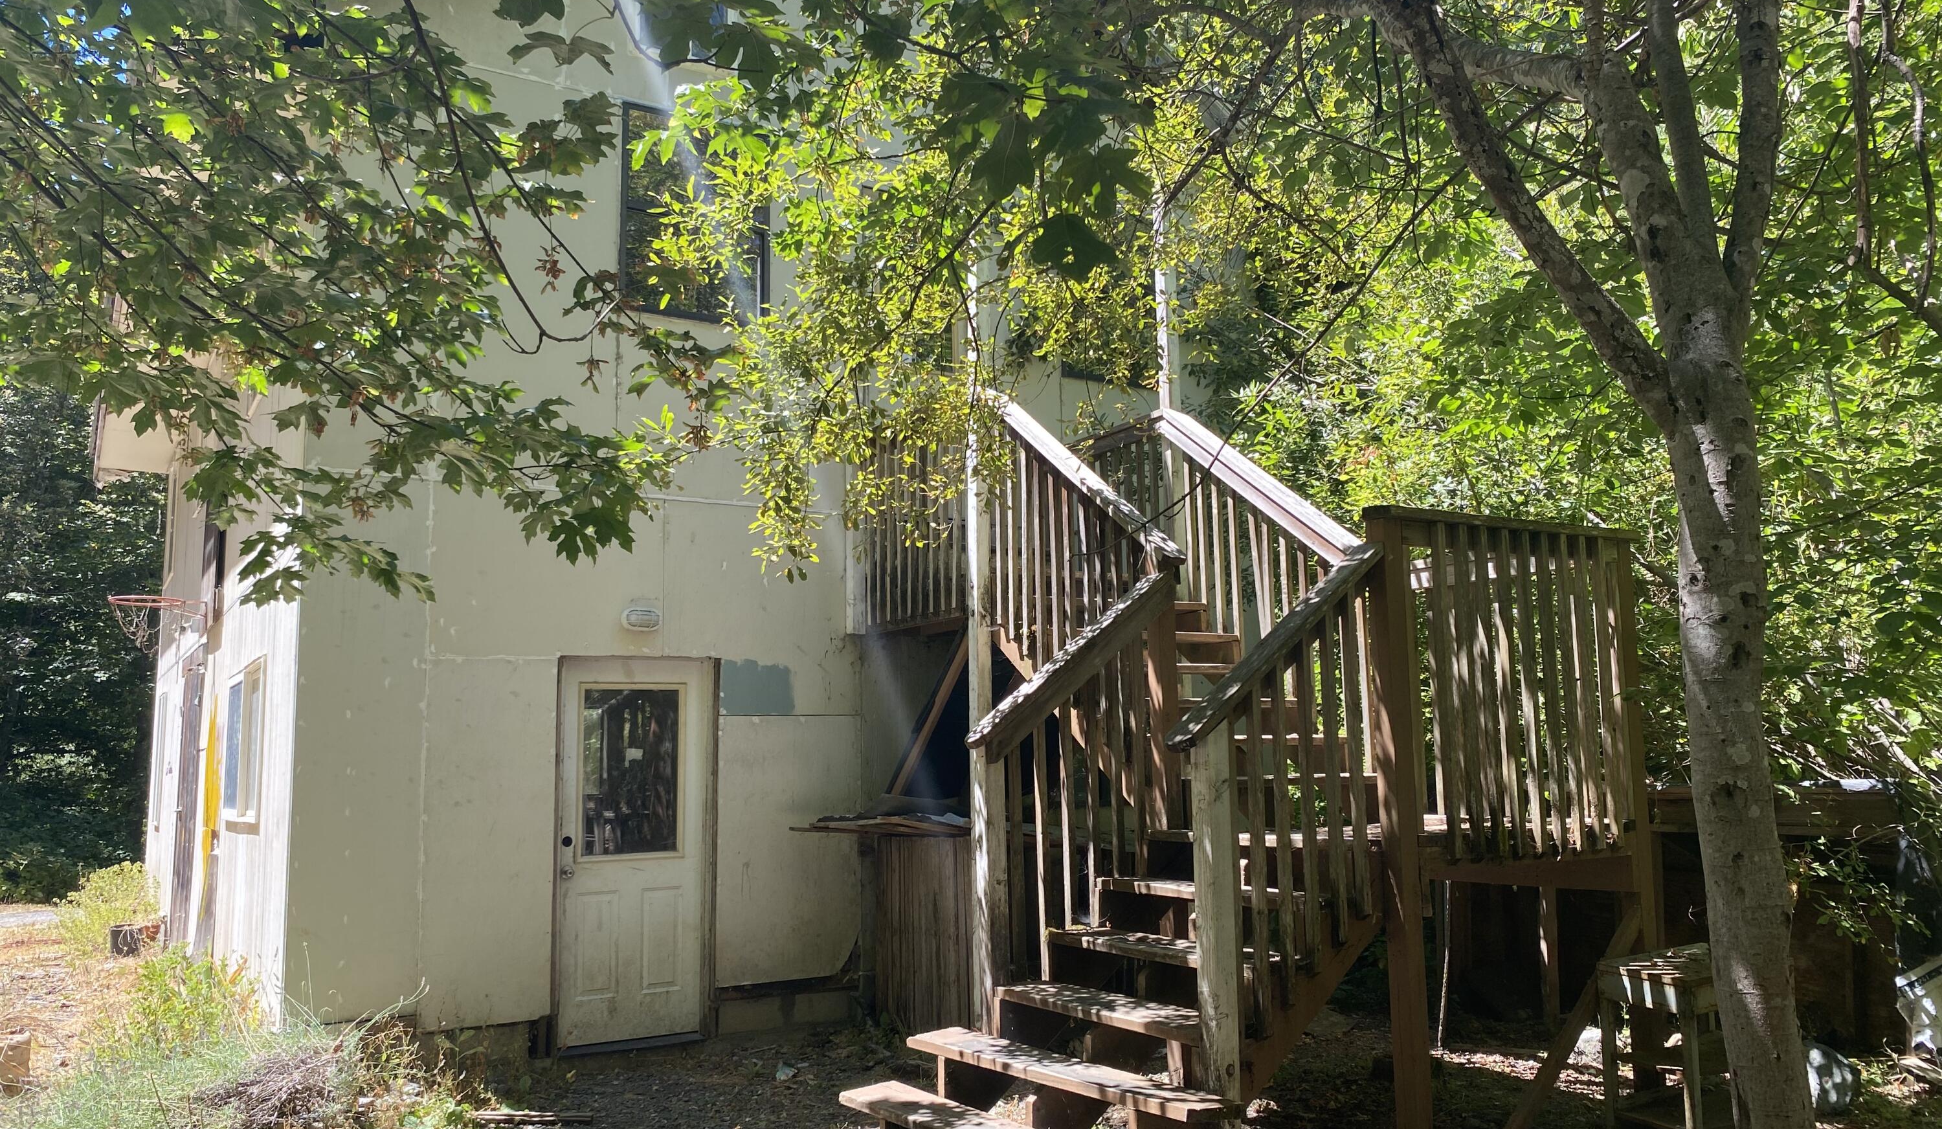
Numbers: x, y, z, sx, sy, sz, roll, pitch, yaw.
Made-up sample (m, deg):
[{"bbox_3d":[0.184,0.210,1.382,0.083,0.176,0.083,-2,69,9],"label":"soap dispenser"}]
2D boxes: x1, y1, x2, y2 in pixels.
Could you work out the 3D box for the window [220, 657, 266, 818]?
[{"bbox_3d":[-4.372,1.081,8.764,0.100,0.904,1.588,4,-8,-33],"label":"window"}]

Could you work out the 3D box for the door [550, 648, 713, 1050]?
[{"bbox_3d":[-1.837,1.571,8.037,0.913,2.110,0.090,4,-8,-33],"label":"door"}]

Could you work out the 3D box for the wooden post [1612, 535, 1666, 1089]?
[{"bbox_3d":[2.783,1.019,6.124,0.095,2.257,0.095,4,-9,-35],"label":"wooden post"}]

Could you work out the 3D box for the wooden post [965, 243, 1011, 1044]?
[{"bbox_3d":[0.061,0.277,5.825,0.095,3.074,0.095,4,-9,-35],"label":"wooden post"}]

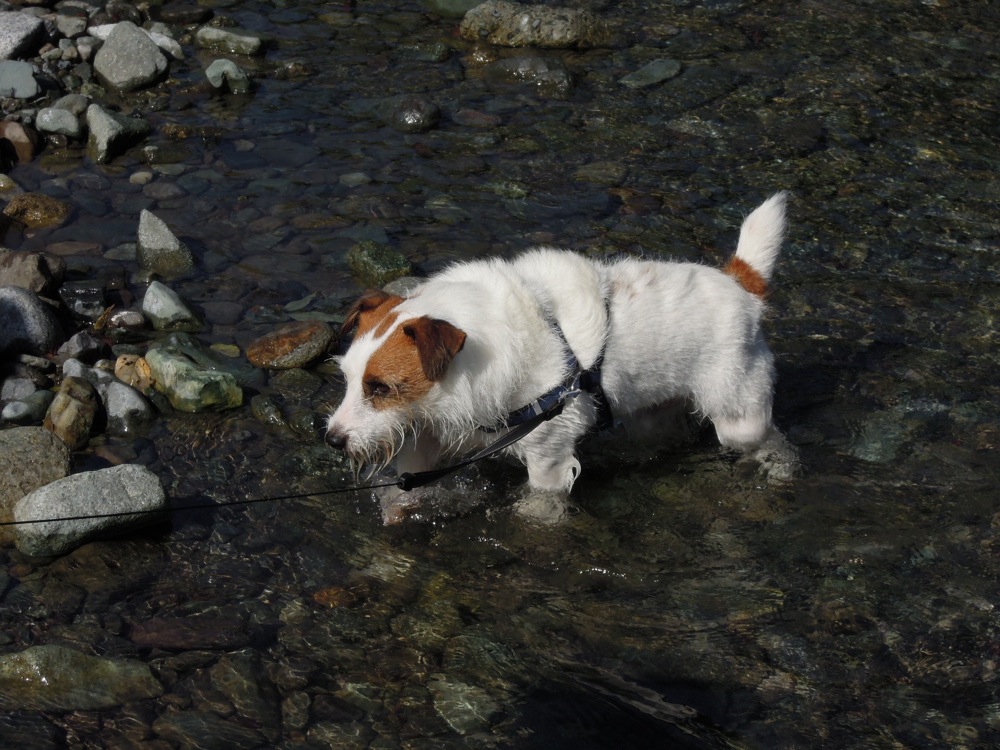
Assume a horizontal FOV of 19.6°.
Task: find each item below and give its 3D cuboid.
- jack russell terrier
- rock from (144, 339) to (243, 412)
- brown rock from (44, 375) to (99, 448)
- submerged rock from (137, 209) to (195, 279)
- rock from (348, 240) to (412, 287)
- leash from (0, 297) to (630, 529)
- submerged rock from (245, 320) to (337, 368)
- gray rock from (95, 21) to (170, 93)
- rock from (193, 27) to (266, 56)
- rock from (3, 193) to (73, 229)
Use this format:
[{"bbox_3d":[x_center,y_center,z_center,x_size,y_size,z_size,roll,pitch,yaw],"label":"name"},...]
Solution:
[{"bbox_3d":[0.062,-0.018,3.240,0.510,0.355,0.190,-10,31,-17],"label":"jack russell terrier"},{"bbox_3d":[-0.365,-0.003,3.451,0.117,0.079,0.113,0,29,0],"label":"rock"},{"bbox_3d":[-0.502,0.044,3.377,0.062,0.080,0.065,0,26,0],"label":"brown rock"},{"bbox_3d":[-0.433,-0.170,3.739,0.074,0.091,0.070,0,29,0],"label":"submerged rock"},{"bbox_3d":[-0.156,-0.144,3.743,0.085,0.052,0.070,0,29,0],"label":"rock"},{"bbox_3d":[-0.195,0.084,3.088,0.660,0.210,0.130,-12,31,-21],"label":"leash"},{"bbox_3d":[-0.261,-0.038,3.595,0.112,0.052,0.078,-10,28,-20],"label":"submerged rock"},{"bbox_3d":[-0.569,-0.490,4.448,0.115,0.098,0.100,0,26,0],"label":"gray rock"},{"bbox_3d":[-0.410,-0.505,4.378,0.106,0.039,0.056,0,29,0],"label":"rock"},{"bbox_3d":[-0.620,-0.220,3.871,0.093,0.041,0.063,0,29,0],"label":"rock"}]

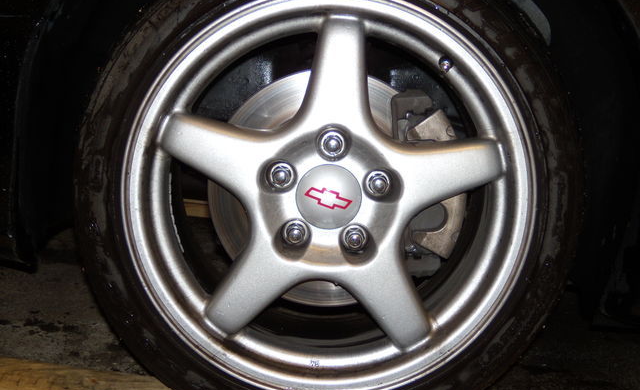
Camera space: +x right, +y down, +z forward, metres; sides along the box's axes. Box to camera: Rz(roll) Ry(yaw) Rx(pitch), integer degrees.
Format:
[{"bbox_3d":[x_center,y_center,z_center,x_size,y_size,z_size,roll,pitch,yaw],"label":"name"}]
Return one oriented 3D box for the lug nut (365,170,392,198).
[{"bbox_3d":[0.069,-0.014,0.785,0.027,0.027,0.031,0,6,-1],"label":"lug nut"}]

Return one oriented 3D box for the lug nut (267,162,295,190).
[{"bbox_3d":[-0.046,-0.022,0.783,0.027,0.027,0.031,0,6,-1],"label":"lug nut"}]

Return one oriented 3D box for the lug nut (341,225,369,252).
[{"bbox_3d":[0.042,0.052,0.792,0.027,0.027,0.031,0,6,-1],"label":"lug nut"}]

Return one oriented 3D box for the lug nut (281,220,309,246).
[{"bbox_3d":[-0.029,0.047,0.790,0.027,0.027,0.031,0,6,-1],"label":"lug nut"}]

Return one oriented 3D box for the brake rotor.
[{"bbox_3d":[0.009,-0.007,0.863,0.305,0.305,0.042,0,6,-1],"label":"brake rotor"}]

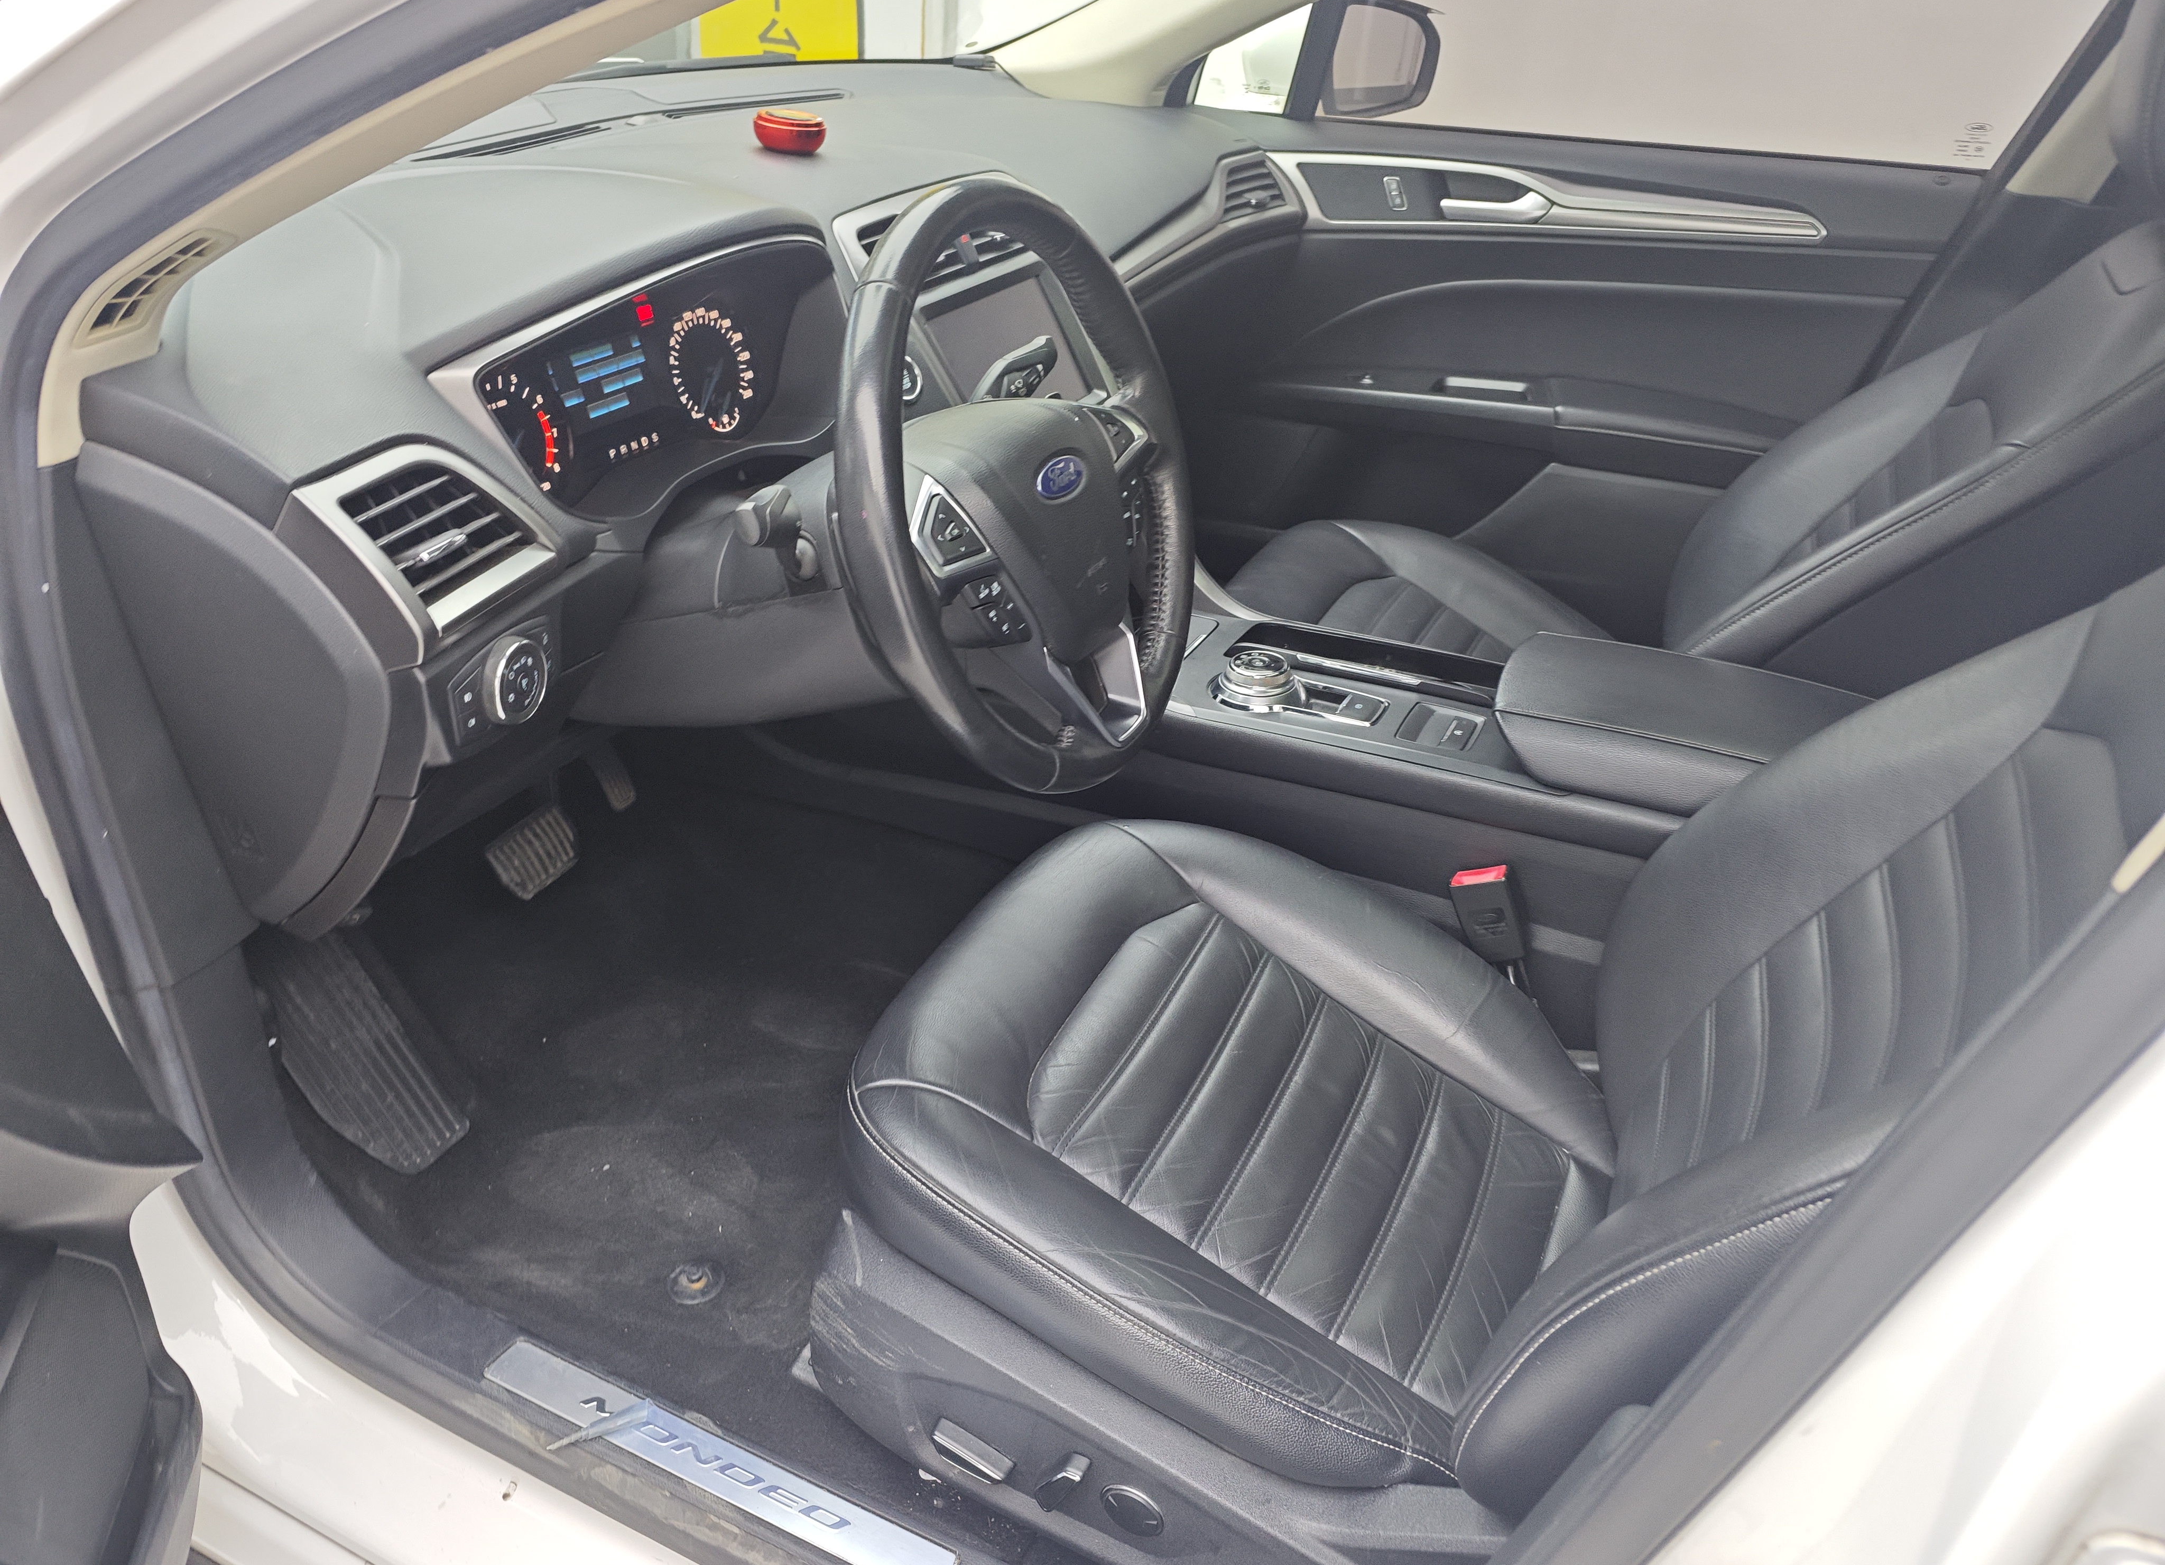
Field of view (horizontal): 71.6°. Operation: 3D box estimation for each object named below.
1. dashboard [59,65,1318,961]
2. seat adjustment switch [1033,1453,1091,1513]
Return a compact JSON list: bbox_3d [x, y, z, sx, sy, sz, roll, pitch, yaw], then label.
[{"bbox_3d":[-0.248,-0.392,1.414,0.580,0.440,1.430,14,33,22],"label":"dashboard"},{"bbox_3d":[-0.013,0.423,0.906,0.021,0.038,0.021,14,33,22],"label":"seat adjustment switch"}]

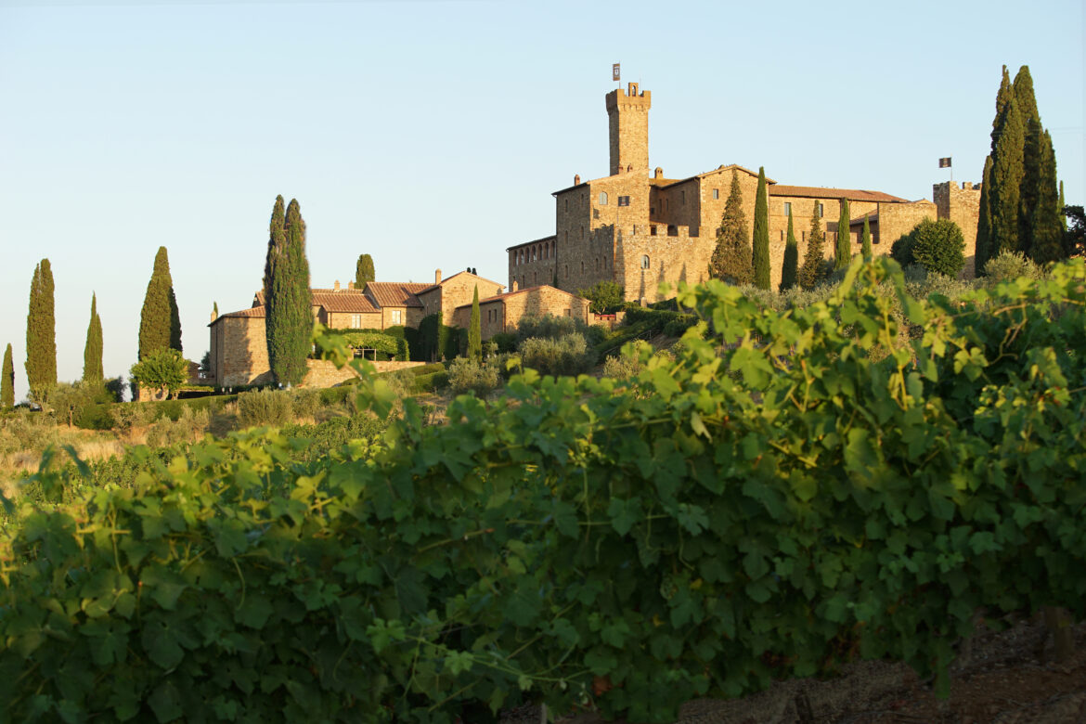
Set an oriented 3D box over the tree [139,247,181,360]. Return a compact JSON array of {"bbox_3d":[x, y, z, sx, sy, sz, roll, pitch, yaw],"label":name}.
[{"bbox_3d":[-43.830,-4.890,242.000,5.000,16.700,4.600,0,-2,0],"label":"tree"}]

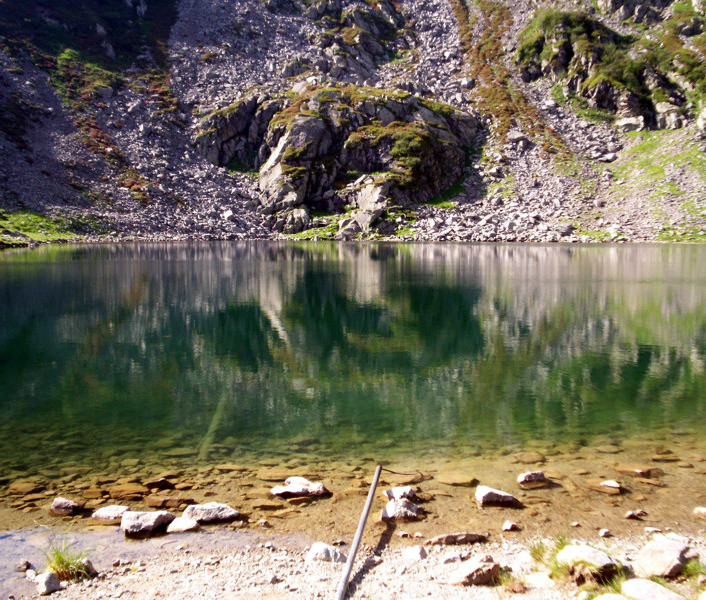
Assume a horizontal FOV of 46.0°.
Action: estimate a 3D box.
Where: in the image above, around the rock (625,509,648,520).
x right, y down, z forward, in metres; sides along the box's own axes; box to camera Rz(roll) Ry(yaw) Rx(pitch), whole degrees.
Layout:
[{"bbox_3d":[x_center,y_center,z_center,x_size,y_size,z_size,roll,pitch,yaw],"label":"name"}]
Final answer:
[{"bbox_3d":[1.975,1.493,5.792,0.150,0.060,0.095,2,5,19],"label":"rock"}]

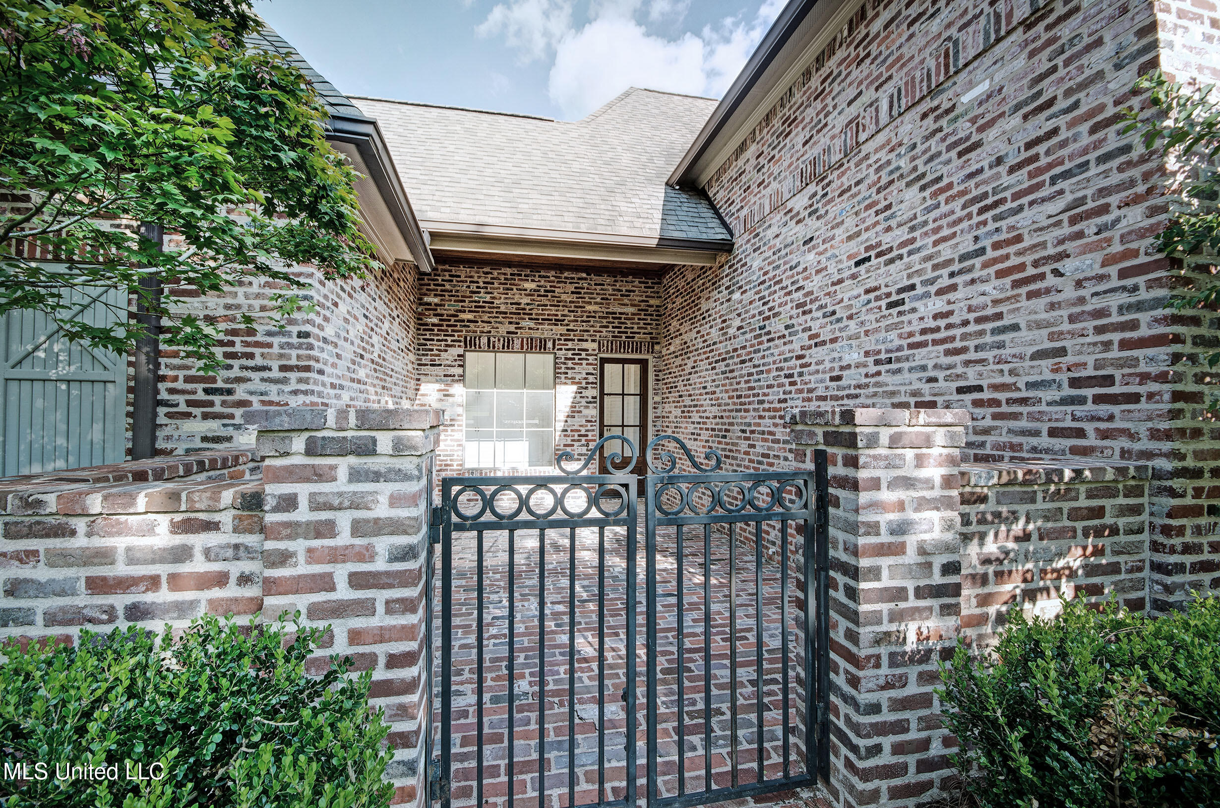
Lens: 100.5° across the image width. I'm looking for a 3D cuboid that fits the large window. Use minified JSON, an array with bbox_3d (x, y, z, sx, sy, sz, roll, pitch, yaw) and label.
[{"bbox_3d":[-1.707,0.114,8.638,1.530,1.960,0.100,0,-1,-11],"label":"large window"}]

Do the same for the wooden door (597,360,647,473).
[{"bbox_3d":[0.255,0.421,9.039,0.910,2.440,0.060,0,-1,-11],"label":"wooden door"}]

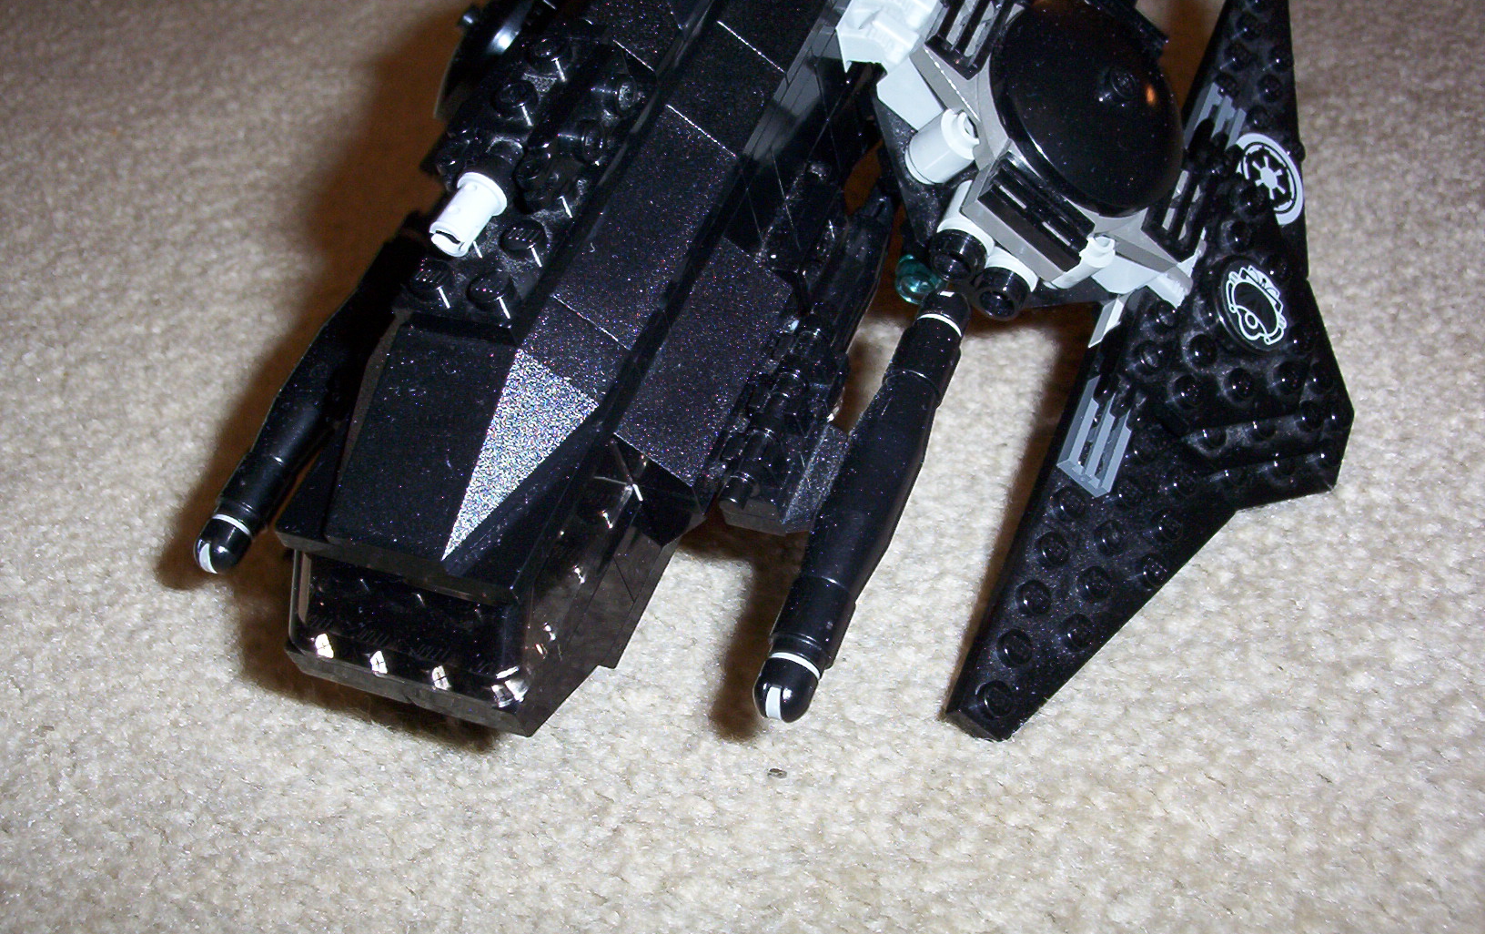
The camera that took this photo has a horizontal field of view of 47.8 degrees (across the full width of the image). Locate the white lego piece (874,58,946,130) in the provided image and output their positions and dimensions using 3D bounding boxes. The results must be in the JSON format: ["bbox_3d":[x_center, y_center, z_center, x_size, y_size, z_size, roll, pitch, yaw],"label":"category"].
[{"bbox_3d":[0.027,-0.053,0.232,0.010,0.013,0.008,-31,27,55],"label":"white lego piece"}]

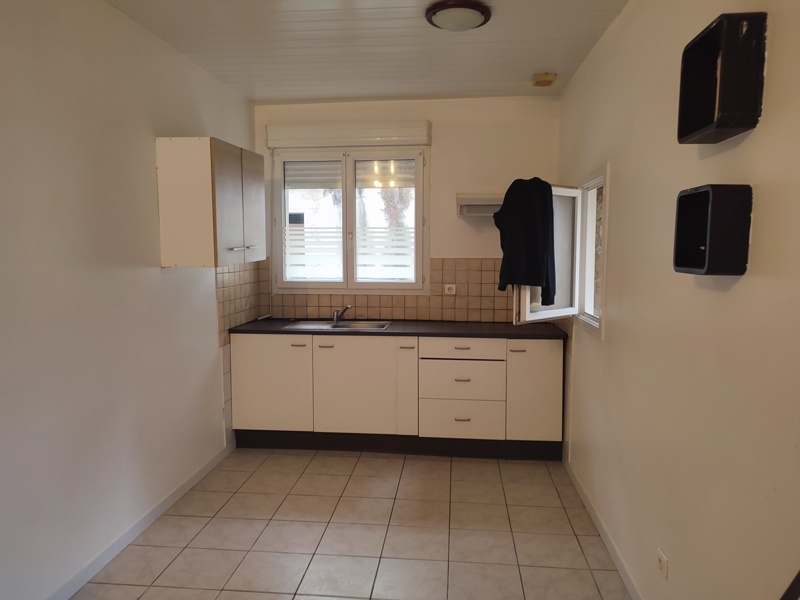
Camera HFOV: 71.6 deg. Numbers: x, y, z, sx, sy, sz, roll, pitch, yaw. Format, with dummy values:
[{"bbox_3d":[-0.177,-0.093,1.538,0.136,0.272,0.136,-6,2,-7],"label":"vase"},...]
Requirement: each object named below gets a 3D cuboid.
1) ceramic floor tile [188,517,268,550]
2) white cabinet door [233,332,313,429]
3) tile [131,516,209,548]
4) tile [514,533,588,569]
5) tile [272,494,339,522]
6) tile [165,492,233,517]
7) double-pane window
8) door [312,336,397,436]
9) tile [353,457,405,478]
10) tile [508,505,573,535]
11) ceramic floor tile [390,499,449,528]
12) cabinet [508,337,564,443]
[{"bbox_3d":[-0.863,1.192,2.826,0.315,0.010,0.315,1,4,6],"label":"ceramic floor tile"},{"bbox_3d":[-0.909,0.590,3.965,0.598,0.695,0.020,1,4,7],"label":"white cabinet door"},{"bbox_3d":[-1.178,1.197,2.878,0.292,0.010,0.311,1,5,6],"label":"tile"},{"bbox_3d":[0.744,1.249,2.767,0.326,0.010,0.326,1,5,6],"label":"tile"},{"bbox_3d":[-0.527,1.202,3.187,0.322,0.010,0.322,1,4,6],"label":"tile"},{"bbox_3d":[-1.165,1.196,3.249,0.305,0.010,0.322,1,4,6],"label":"tile"},{"bbox_3d":[-0.413,-0.632,4.521,1.250,1.160,0.080,1,4,6],"label":"double-pane window"},{"bbox_3d":[-0.314,0.597,3.894,0.597,0.695,0.020,1,4,7],"label":"door"},{"bbox_3d":[-0.145,1.163,3.833,0.326,0.010,0.326,1,5,6],"label":"tile"},{"bbox_3d":[0.776,1.224,3.091,0.326,0.010,0.326,1,5,6],"label":"tile"},{"bbox_3d":[0.115,1.184,3.066,0.316,0.010,0.311,1,5,6],"label":"ceramic floor tile"},{"bbox_3d":[0.924,0.619,3.808,0.377,0.704,0.020,1,4,6],"label":"cabinet"}]

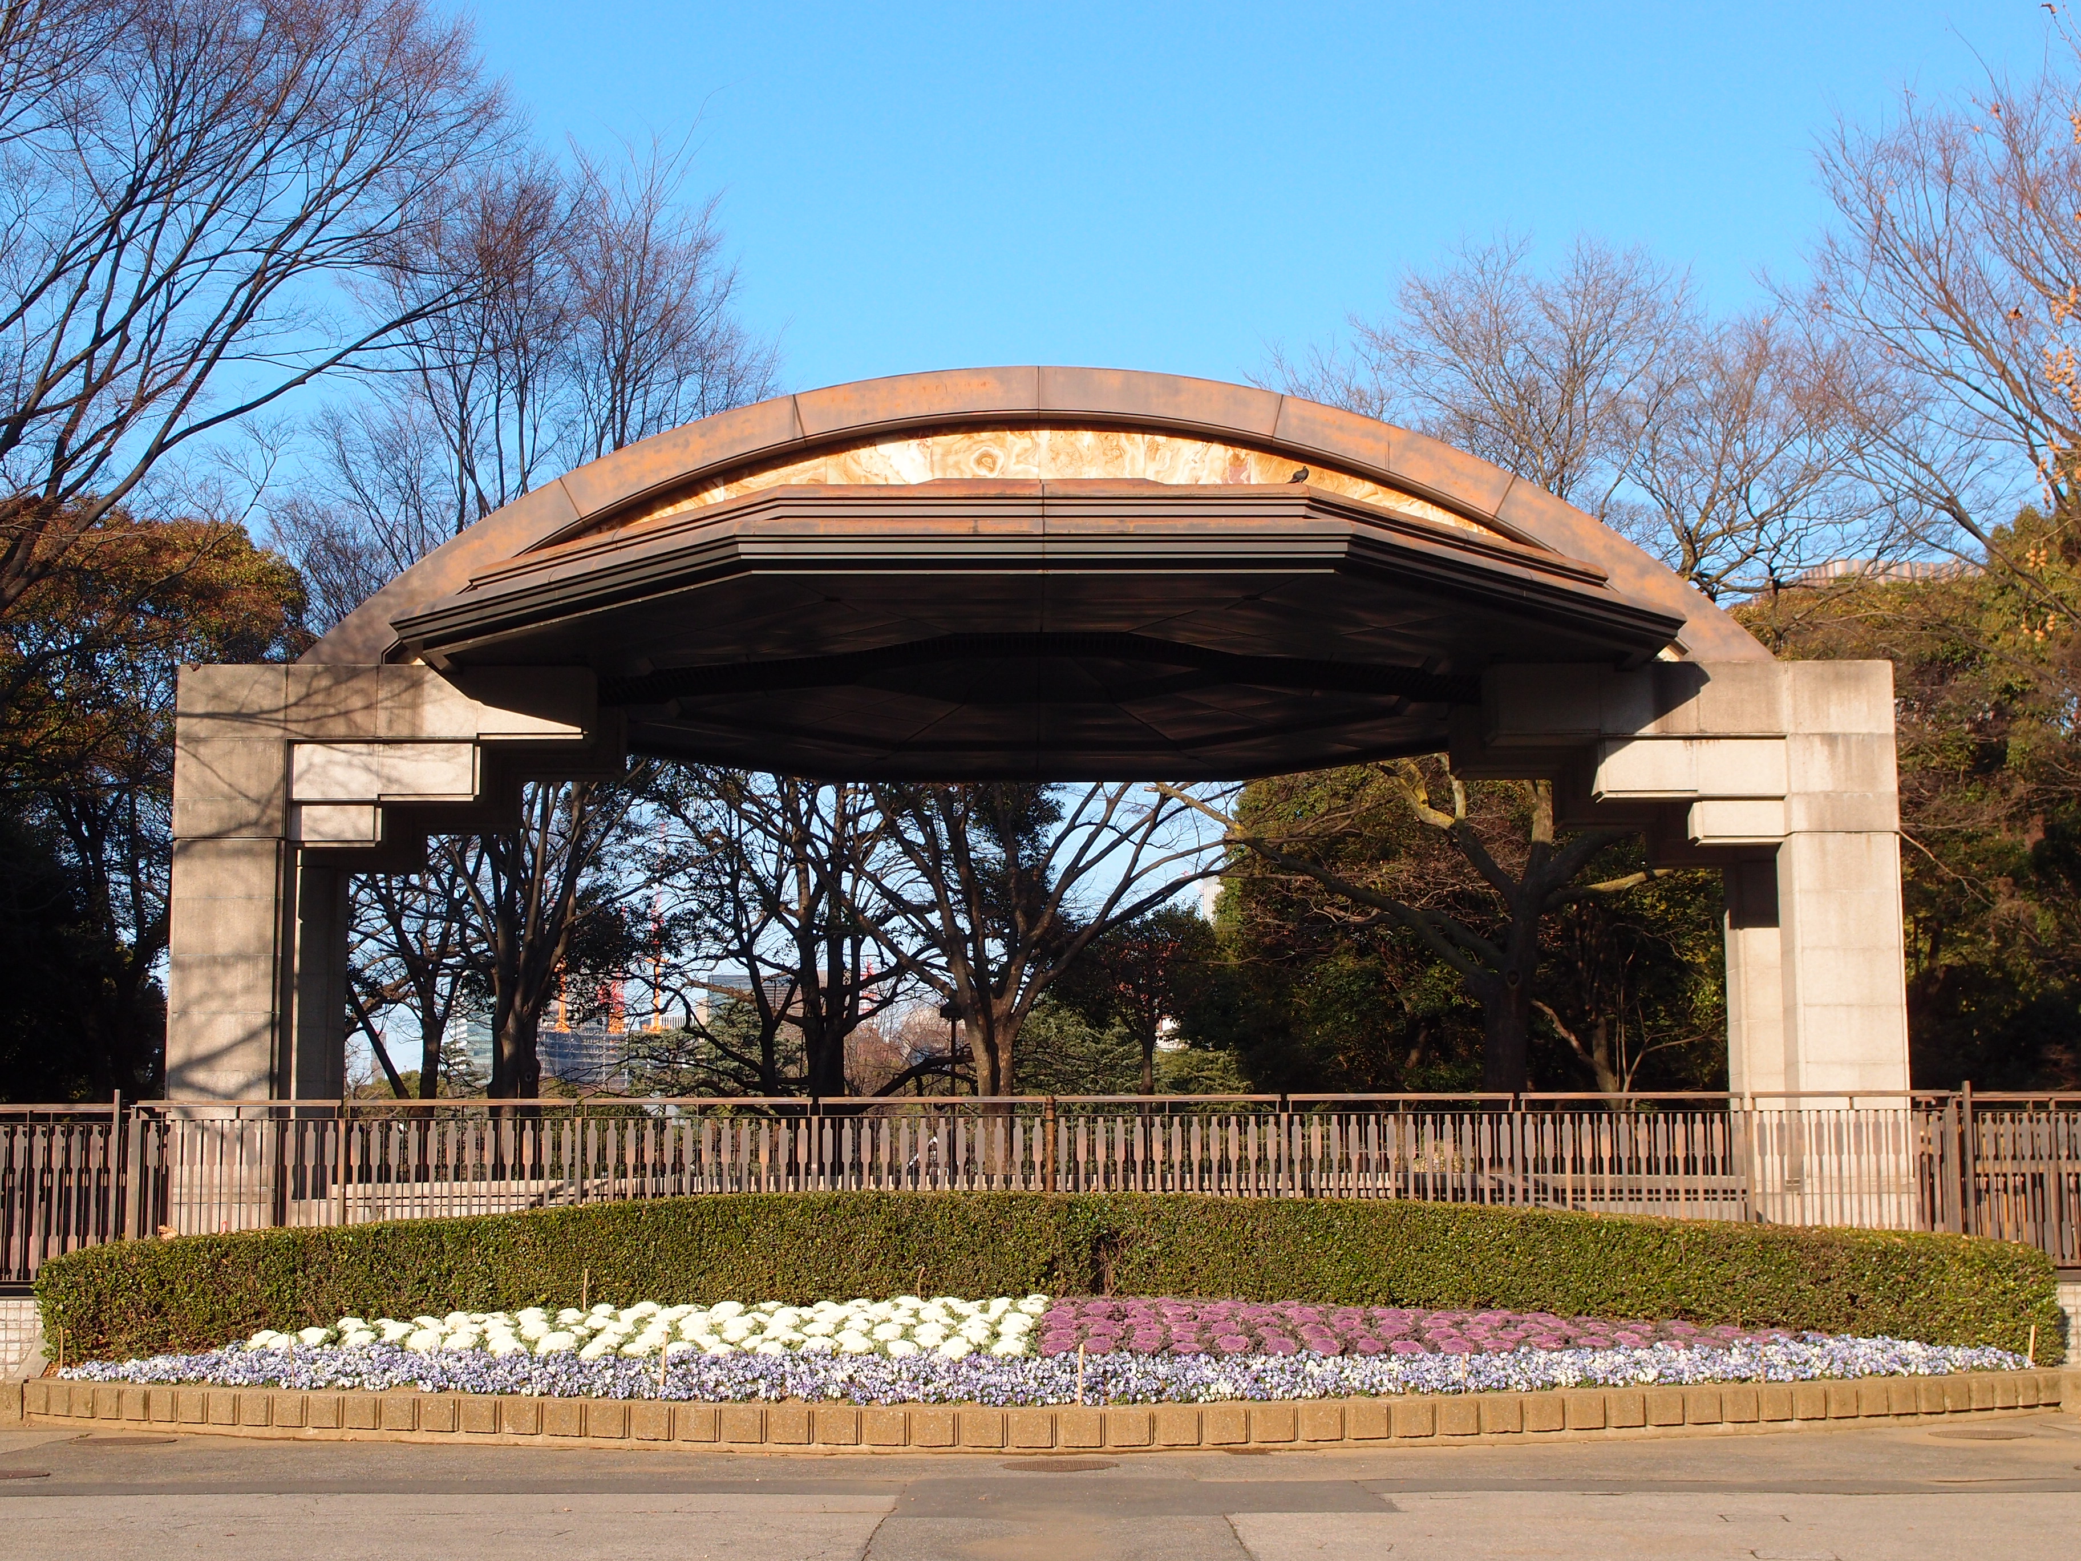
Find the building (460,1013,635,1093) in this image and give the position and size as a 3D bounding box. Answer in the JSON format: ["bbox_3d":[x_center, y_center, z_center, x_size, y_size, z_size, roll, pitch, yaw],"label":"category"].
[{"bbox_3d":[-200.642,127.818,1117.990,70.000,65.500,50.000,1,-8,-10],"label":"building"}]

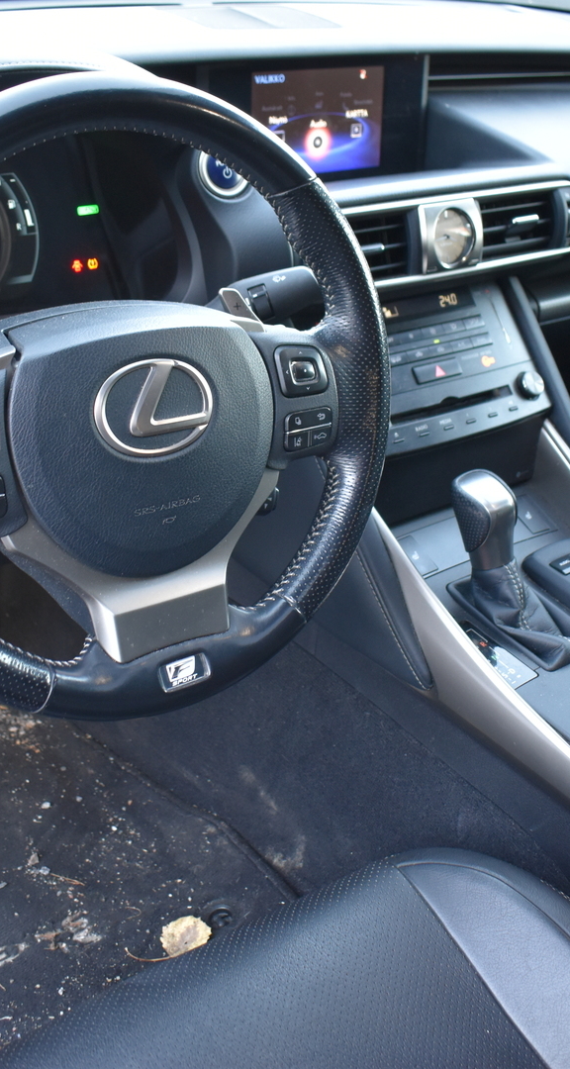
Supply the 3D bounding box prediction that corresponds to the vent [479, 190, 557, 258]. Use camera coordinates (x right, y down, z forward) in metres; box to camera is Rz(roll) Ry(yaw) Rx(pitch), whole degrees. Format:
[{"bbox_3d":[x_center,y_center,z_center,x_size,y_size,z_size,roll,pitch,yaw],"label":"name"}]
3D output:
[{"bbox_3d":[0.200,-0.269,1.052,0.078,0.052,0.030,-17,21,-32],"label":"vent"}]

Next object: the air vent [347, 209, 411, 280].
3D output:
[{"bbox_3d":[0.065,-0.228,0.962,0.078,0.052,0.030,-17,21,-32],"label":"air vent"}]

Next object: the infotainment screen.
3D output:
[{"bbox_3d":[0.028,-0.380,1.109,0.151,0.090,0.012,-17,32,-32],"label":"infotainment screen"}]

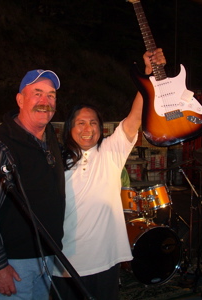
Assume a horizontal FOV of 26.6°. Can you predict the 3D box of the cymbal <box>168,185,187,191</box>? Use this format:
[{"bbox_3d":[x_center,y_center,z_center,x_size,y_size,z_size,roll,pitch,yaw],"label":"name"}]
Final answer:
[{"bbox_3d":[0.747,0.400,4.500,0.360,0.060,0.360,-4,7,-27],"label":"cymbal"}]

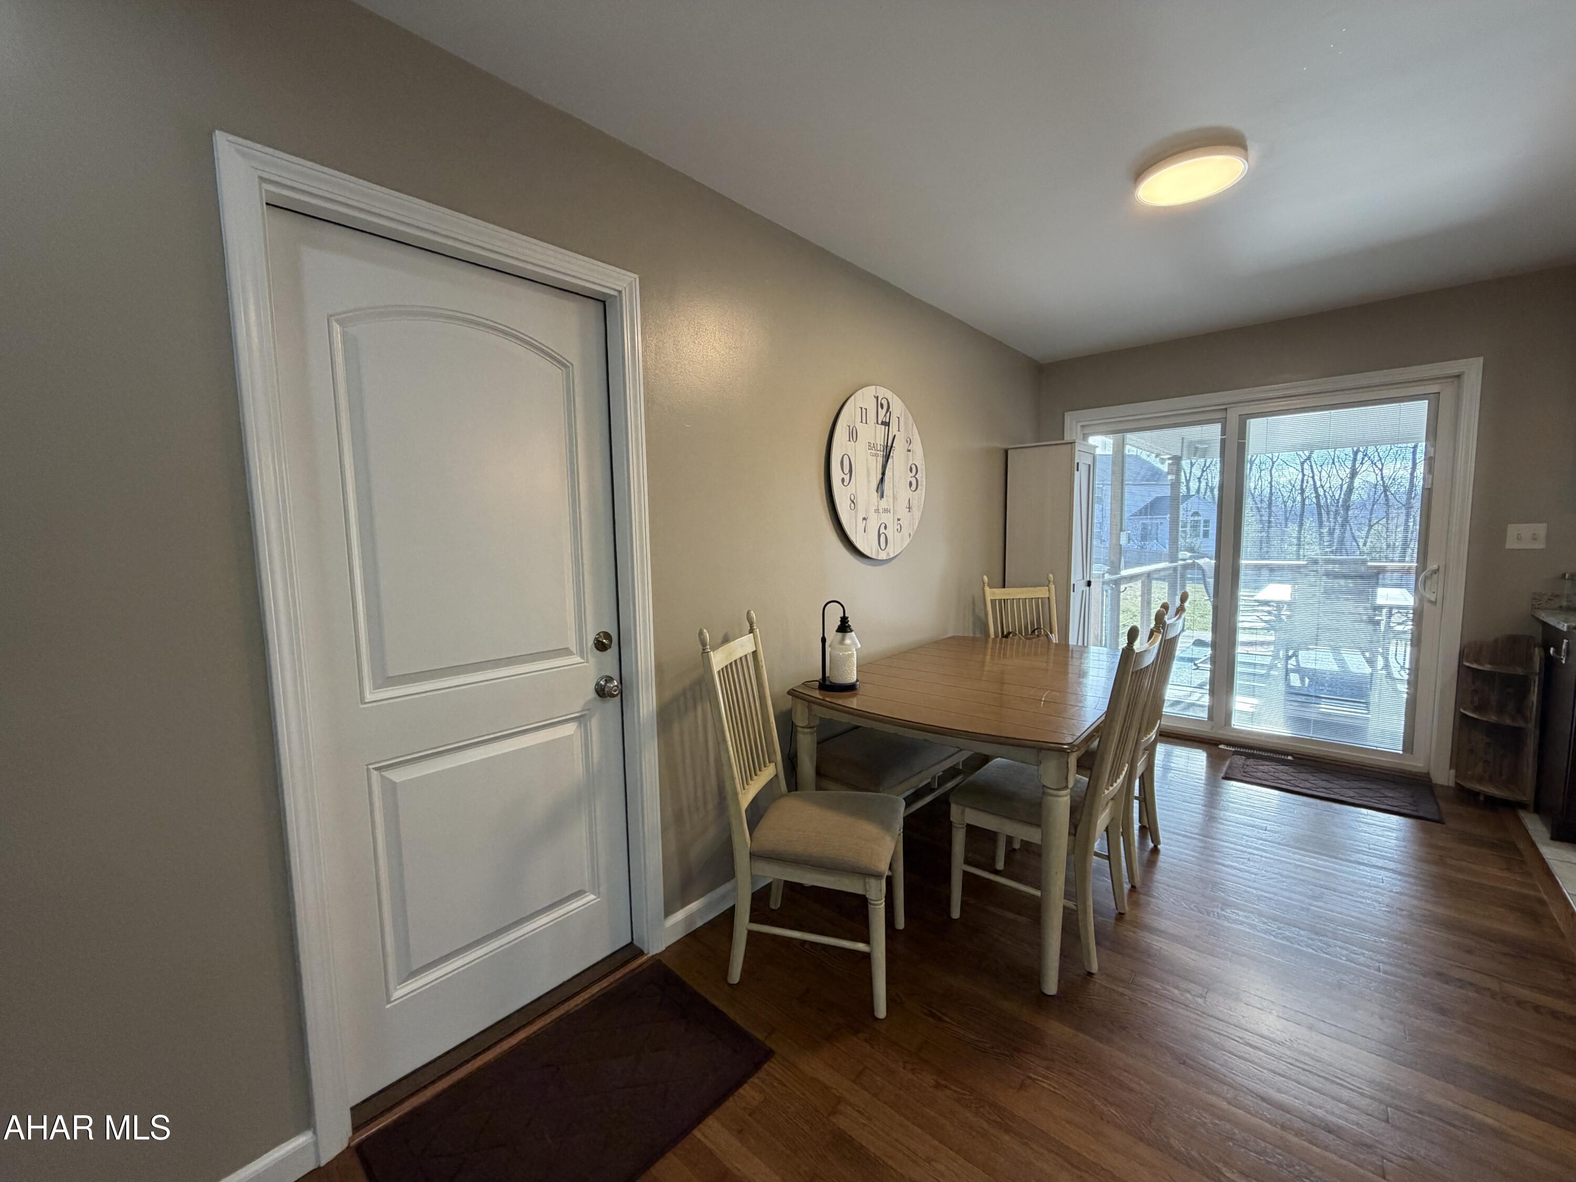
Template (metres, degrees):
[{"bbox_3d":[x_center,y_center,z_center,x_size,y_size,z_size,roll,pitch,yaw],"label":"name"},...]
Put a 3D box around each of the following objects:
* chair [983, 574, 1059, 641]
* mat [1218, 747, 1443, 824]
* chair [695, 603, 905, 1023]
[{"bbox_3d":[1.355,0.457,3.458,0.460,1.065,0.565,-2,5,-3],"label":"chair"},{"bbox_3d":[2.746,0.974,3.262,0.820,0.012,0.530,3,7,41],"label":"mat"},{"bbox_3d":[0.070,0.622,1.981,0.565,1.065,0.460,0,6,18],"label":"chair"}]

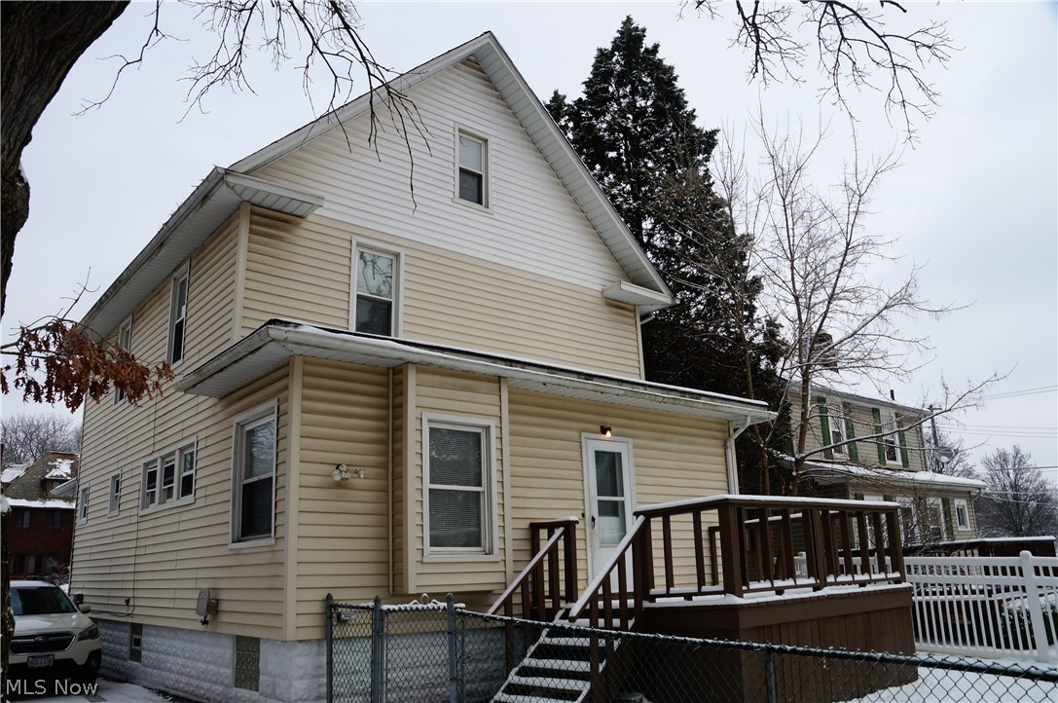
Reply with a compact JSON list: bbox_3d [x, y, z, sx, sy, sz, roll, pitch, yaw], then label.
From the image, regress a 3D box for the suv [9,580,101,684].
[{"bbox_3d":[-8.562,4.627,13.153,1.860,1.680,4.820,11,-20,-38],"label":"suv"}]

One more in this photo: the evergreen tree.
[{"bbox_3d":[2.960,-1.406,19.805,6.000,16.200,6.000,11,-20,-38],"label":"evergreen tree"}]

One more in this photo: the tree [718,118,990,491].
[{"bbox_3d":[5.371,0.063,13.682,4.500,9.900,4.300,11,-20,-38],"label":"tree"}]

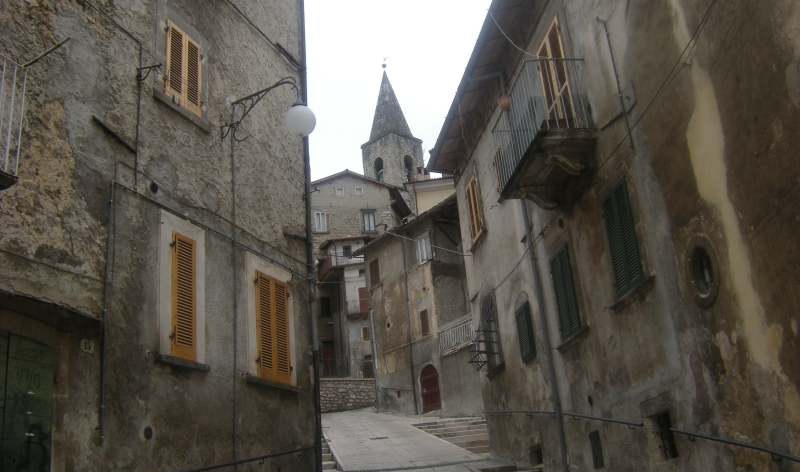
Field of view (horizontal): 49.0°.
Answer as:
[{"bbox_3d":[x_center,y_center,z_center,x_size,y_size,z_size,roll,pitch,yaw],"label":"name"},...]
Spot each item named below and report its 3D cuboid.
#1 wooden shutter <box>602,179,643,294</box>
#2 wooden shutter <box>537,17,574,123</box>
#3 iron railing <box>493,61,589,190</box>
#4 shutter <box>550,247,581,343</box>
[{"bbox_3d":[2.825,0.043,11.218,0.093,1.348,0.791,-1,-21,-10],"label":"wooden shutter"},{"bbox_3d":[2.391,-2.147,13.417,0.056,2.241,1.000,-1,-21,-10],"label":"wooden shutter"},{"bbox_3d":[2.066,-1.583,12.941,0.865,1.093,1.930,-1,-21,-10],"label":"iron railing"},{"bbox_3d":[2.485,0.863,13.316,0.056,1.311,0.790,-1,-21,-10],"label":"shutter"}]

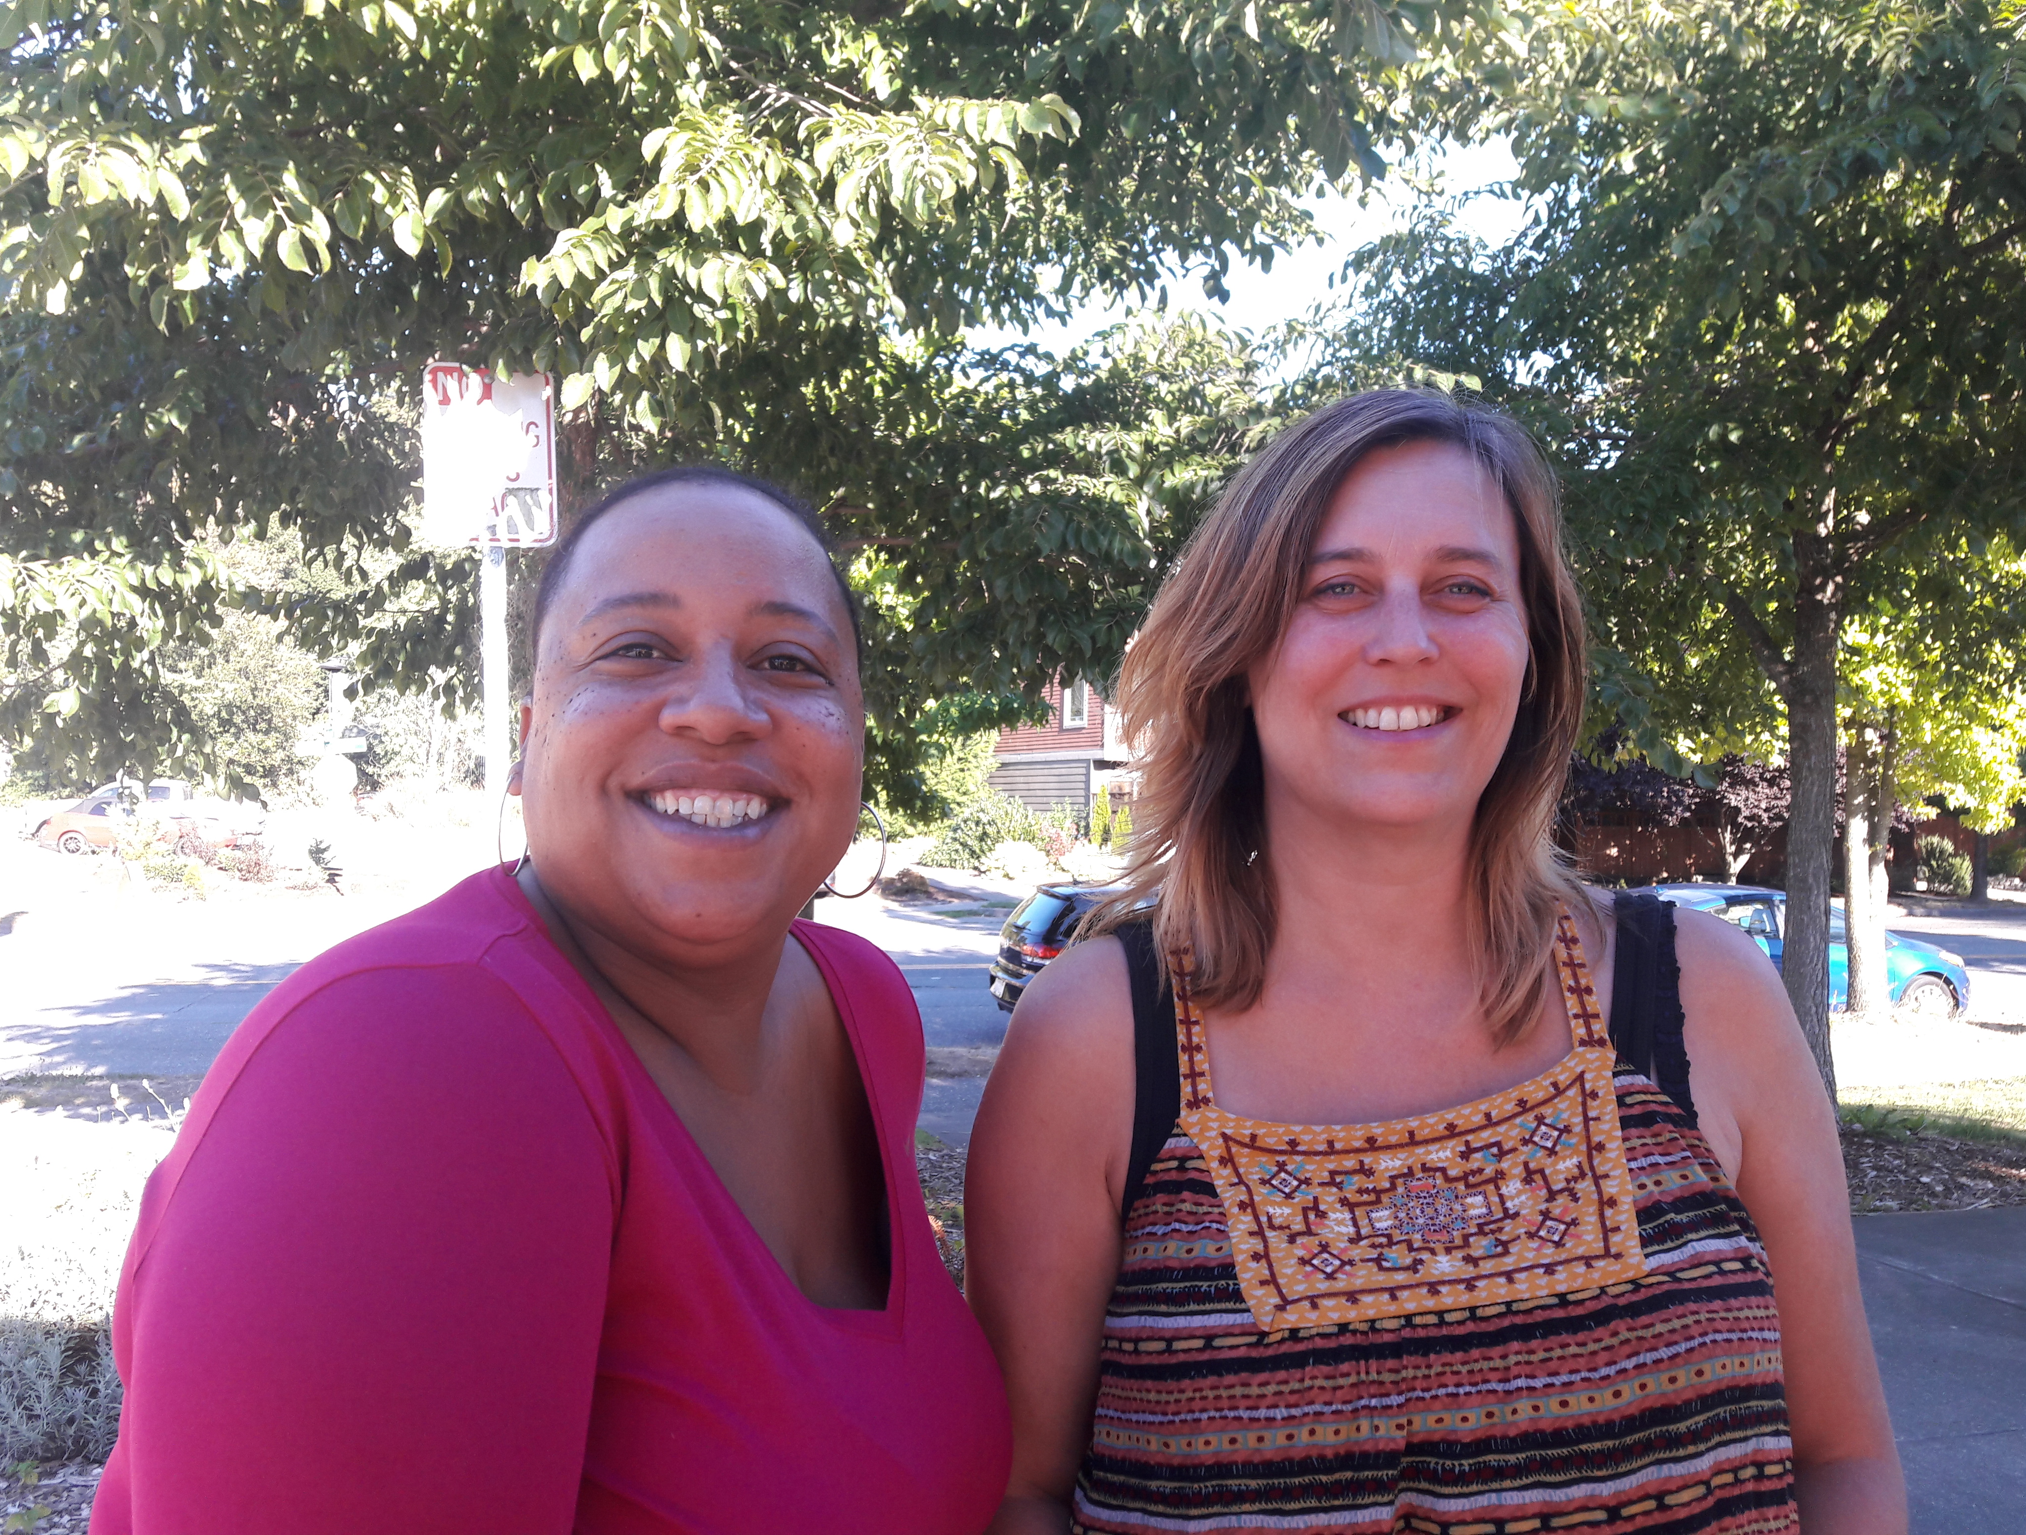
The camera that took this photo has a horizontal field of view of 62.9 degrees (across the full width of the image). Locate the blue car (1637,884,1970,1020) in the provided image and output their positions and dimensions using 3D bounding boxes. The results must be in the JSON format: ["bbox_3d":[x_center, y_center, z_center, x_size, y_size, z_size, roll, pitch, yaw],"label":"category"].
[{"bbox_3d":[8.220,2.020,17.850,4.100,1.500,1.720,0,0,-8],"label":"blue car"}]

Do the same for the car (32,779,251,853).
[{"bbox_3d":[-21.200,1.410,40.400,4.600,1.450,1.790,0,0,-5],"label":"car"}]

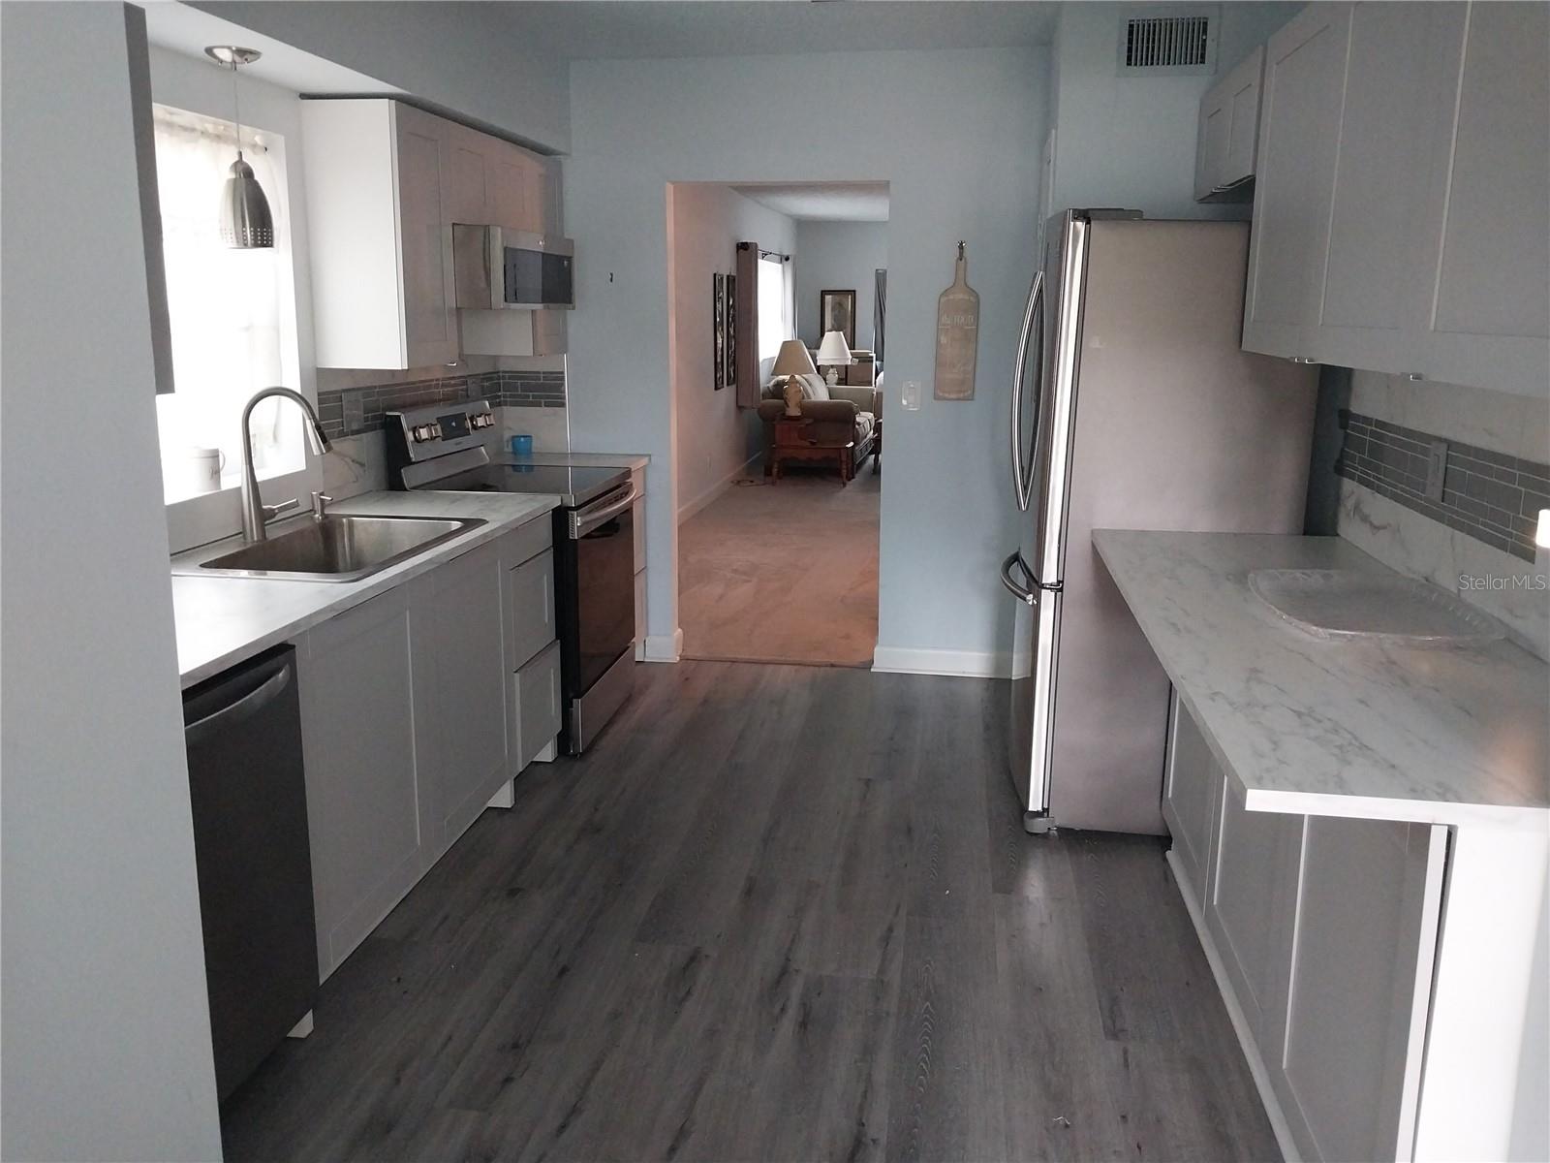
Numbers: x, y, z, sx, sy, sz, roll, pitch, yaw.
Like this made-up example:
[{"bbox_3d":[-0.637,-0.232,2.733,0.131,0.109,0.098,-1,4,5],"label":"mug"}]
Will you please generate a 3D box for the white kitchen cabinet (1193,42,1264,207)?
[{"bbox_3d":[1.496,-1.315,3.404,0.330,0.335,0.860,2,13,9],"label":"white kitchen cabinet"}]

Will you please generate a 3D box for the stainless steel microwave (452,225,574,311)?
[{"bbox_3d":[-1.067,-1.125,4.229,0.460,0.263,0.755,3,13,8],"label":"stainless steel microwave"}]

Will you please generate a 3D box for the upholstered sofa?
[{"bbox_3d":[0.419,-1.605,11.560,0.950,0.940,2.200,2,13,9],"label":"upholstered sofa"}]

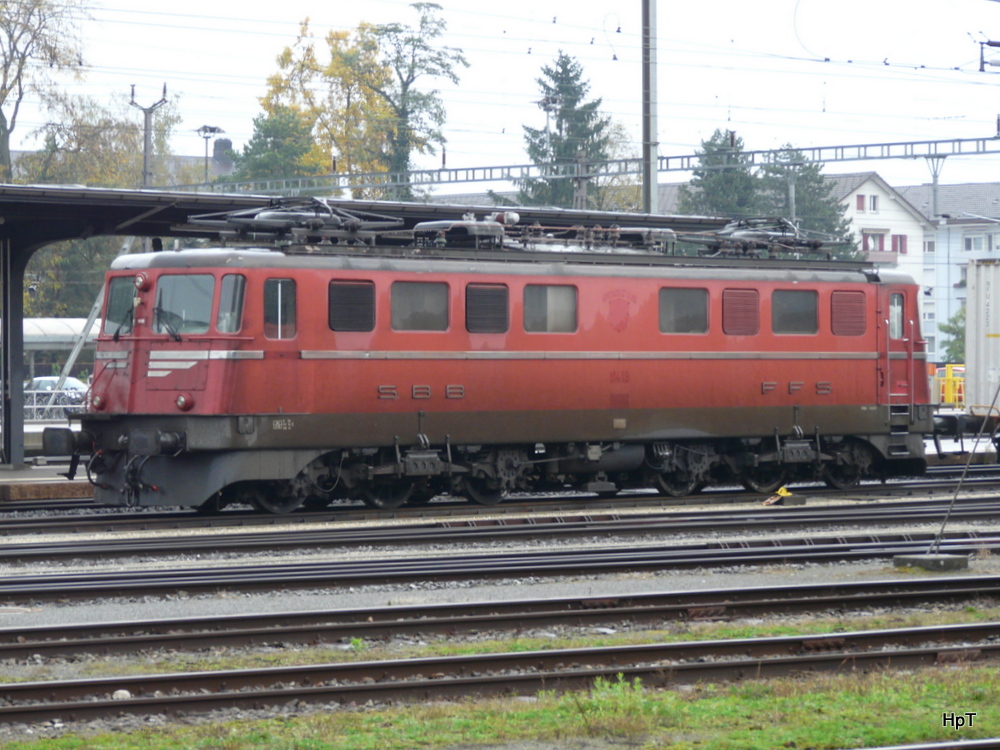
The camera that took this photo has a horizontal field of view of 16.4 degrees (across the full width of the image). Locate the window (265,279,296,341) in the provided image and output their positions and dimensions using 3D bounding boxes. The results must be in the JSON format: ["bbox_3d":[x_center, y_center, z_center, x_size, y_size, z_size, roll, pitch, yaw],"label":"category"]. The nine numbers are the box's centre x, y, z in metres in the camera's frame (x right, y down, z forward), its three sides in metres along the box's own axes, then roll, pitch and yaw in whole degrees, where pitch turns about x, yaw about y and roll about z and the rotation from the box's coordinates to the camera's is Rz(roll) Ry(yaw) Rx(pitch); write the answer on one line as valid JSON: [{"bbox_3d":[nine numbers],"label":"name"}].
[{"bbox_3d":[-3.103,-0.922,48.861,0.070,0.870,0.600,0,0,44],"label":"window"}]

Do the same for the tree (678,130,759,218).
[{"bbox_3d":[12.708,-5.911,198.000,6.000,16.222,6.000,0,0,0],"label":"tree"}]

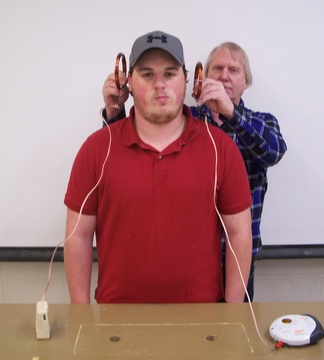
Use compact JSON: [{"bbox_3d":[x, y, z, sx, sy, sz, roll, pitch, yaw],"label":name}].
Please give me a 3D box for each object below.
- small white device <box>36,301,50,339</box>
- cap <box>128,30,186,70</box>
[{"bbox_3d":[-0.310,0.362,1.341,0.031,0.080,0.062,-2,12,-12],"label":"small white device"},{"bbox_3d":[-0.014,-0.383,1.550,0.172,0.138,0.265,0,11,0],"label":"cap"}]

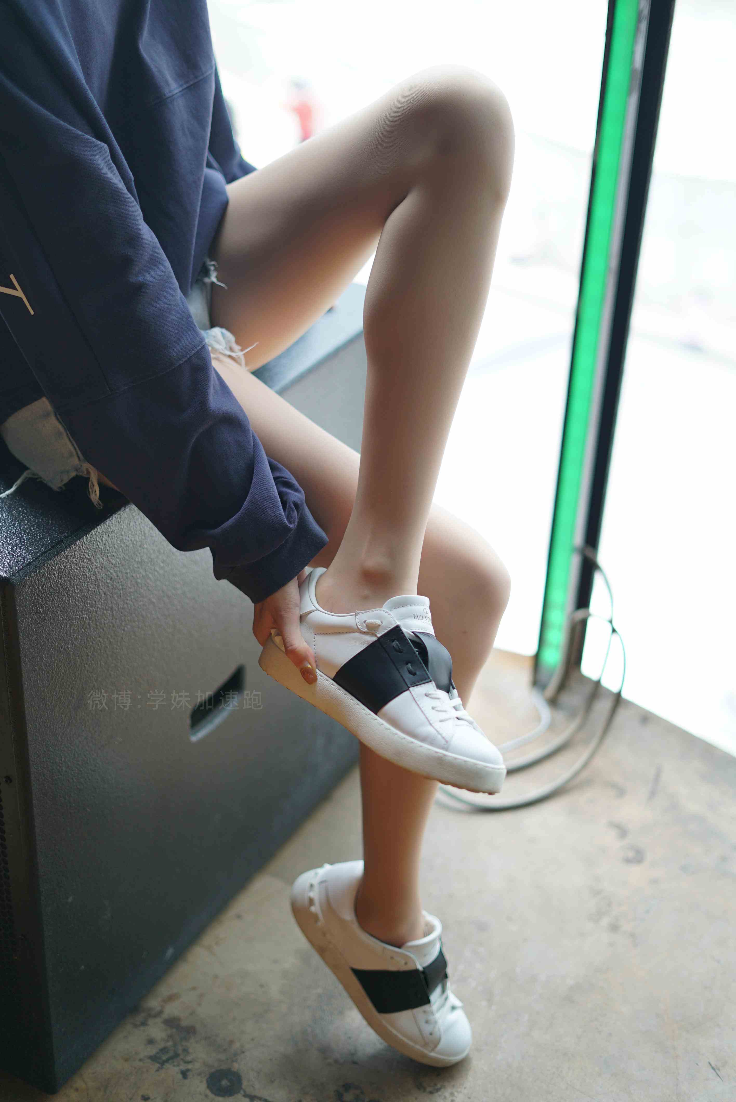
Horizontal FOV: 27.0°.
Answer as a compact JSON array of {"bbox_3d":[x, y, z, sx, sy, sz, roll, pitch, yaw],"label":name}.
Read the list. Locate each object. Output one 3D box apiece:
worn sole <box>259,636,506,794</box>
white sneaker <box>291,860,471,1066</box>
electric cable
[{"bbox_3d":[0.013,0.141,1.310,0.265,0.038,0.098,26,2,30],"label":"worn sole"},{"bbox_3d":[0.034,0.428,1.600,0.265,0.120,0.100,44,37,-11],"label":"white sneaker"},{"bbox_3d":[0.220,0.162,2.099,0.305,0.235,0.345,3,29,0],"label":"electric cable"}]

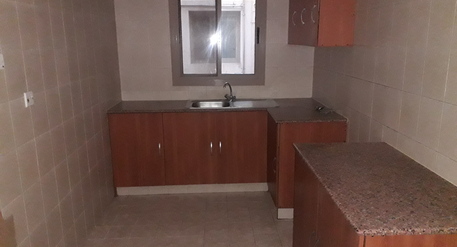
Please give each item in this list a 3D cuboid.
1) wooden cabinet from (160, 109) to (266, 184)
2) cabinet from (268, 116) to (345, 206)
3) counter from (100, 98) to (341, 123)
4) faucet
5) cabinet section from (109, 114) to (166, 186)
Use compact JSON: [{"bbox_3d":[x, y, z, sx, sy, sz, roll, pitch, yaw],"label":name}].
[{"bbox_3d":[-0.129,0.202,3.796,1.033,0.753,0.540,-1,14,-2],"label":"wooden cabinet"},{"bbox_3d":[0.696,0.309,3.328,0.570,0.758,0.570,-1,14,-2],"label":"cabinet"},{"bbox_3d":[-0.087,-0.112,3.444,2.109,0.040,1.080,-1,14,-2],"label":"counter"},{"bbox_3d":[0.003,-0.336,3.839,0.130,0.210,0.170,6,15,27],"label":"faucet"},{"bbox_3d":[-0.902,0.208,3.792,0.516,0.749,0.555,-1,14,-2],"label":"cabinet section"}]

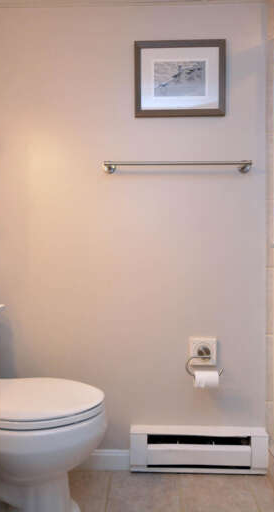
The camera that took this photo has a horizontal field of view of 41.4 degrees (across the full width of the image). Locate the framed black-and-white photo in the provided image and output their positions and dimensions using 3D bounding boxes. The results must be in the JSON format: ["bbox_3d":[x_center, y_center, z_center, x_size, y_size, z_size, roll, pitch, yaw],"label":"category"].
[{"bbox_3d":[0.193,-0.789,1.627,0.406,0.339,0.022,0,1,1],"label":"framed black-and-white photo"}]

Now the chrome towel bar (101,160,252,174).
[{"bbox_3d":[0.177,-0.395,1.609,0.642,0.046,0.078,0,1,1],"label":"chrome towel bar"}]

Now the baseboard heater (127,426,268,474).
[{"bbox_3d":[0.280,0.880,1.645,0.615,0.192,0.062,0,1,1],"label":"baseboard heater"}]

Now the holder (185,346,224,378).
[{"bbox_3d":[0.302,0.476,1.615,0.165,0.135,0.085,0,1,1],"label":"holder"}]

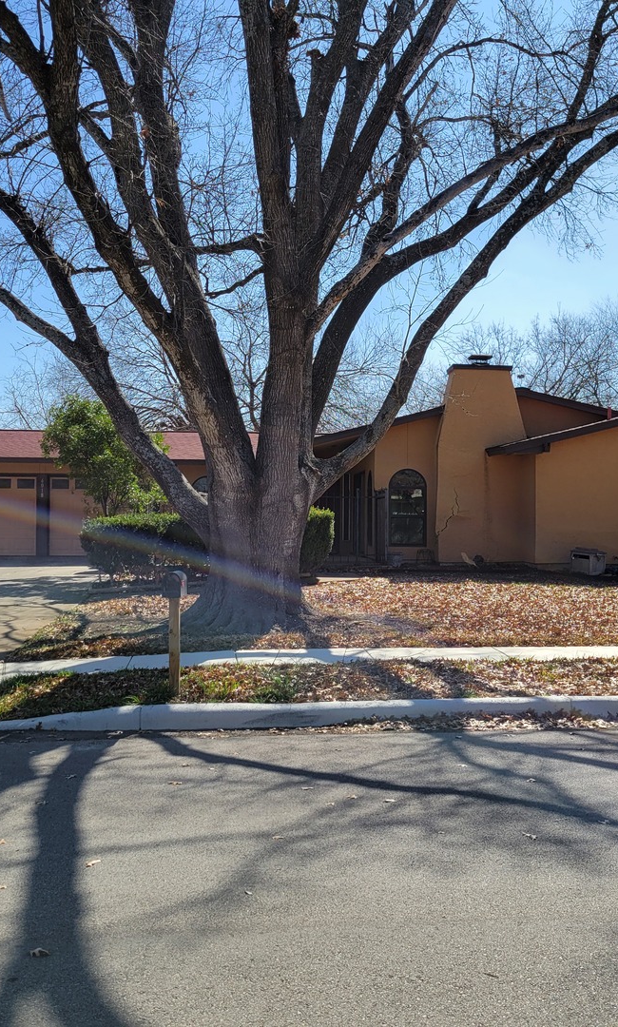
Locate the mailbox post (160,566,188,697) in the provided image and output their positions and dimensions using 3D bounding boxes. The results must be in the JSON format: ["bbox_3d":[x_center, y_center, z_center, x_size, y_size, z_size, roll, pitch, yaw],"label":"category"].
[{"bbox_3d":[-1.242,1.120,9.570,0.175,1.155,0.490,0,-2,-1],"label":"mailbox post"}]

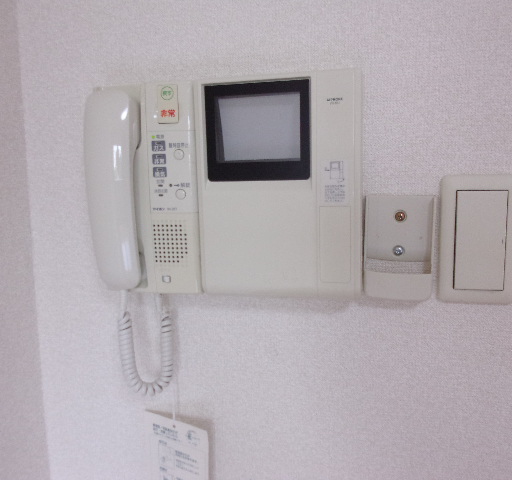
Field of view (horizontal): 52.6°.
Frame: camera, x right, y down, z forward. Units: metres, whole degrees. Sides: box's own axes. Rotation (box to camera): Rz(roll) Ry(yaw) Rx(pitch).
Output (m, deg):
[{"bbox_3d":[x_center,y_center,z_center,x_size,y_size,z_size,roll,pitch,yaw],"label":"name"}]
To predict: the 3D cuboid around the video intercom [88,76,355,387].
[{"bbox_3d":[-0.033,0.006,0.496,0.267,0.310,0.060,0,7,12],"label":"video intercom"}]

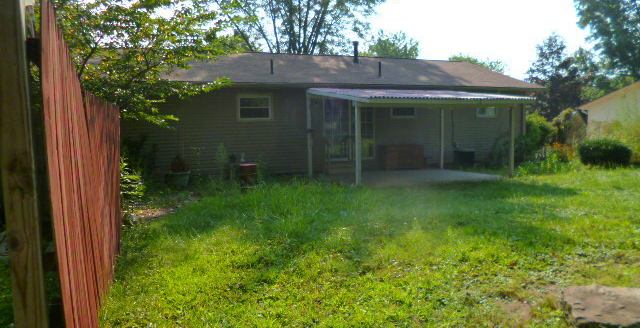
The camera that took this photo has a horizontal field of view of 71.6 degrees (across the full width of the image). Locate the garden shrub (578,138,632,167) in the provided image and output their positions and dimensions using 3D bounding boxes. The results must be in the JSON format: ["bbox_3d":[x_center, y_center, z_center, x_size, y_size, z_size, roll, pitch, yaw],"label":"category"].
[{"bbox_3d":[10.295,-0.406,16.000,1.950,1.030,1.700,2,6,33],"label":"garden shrub"}]

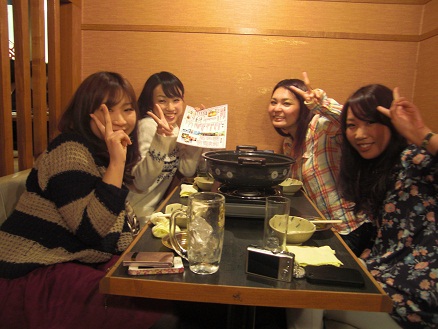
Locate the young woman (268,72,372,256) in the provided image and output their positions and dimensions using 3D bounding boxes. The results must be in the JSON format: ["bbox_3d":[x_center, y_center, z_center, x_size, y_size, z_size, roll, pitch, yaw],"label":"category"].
[{"bbox_3d":[0.410,0.234,1.452,0.750,1.220,0.620,-4,11,-35],"label":"young woman"}]

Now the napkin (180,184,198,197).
[{"bbox_3d":[-0.125,0.112,1.500,0.078,0.030,0.110,2,9,0],"label":"napkin"}]

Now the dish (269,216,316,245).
[{"bbox_3d":[0.207,0.192,0.998,0.134,0.051,0.138,3,9,2],"label":"dish"}]

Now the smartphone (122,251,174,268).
[{"bbox_3d":[-0.154,0.216,0.794,0.106,0.013,0.057,2,9,-2],"label":"smartphone"}]

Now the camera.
[{"bbox_3d":[0.112,0.218,0.777,0.099,0.057,0.023,6,9,20],"label":"camera"}]

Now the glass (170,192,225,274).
[{"bbox_3d":[-0.050,0.153,0.799,0.122,0.165,0.081,3,9,2],"label":"glass"}]

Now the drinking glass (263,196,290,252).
[{"bbox_3d":[0.153,0.158,0.935,0.063,0.132,0.063,3,9,2],"label":"drinking glass"}]

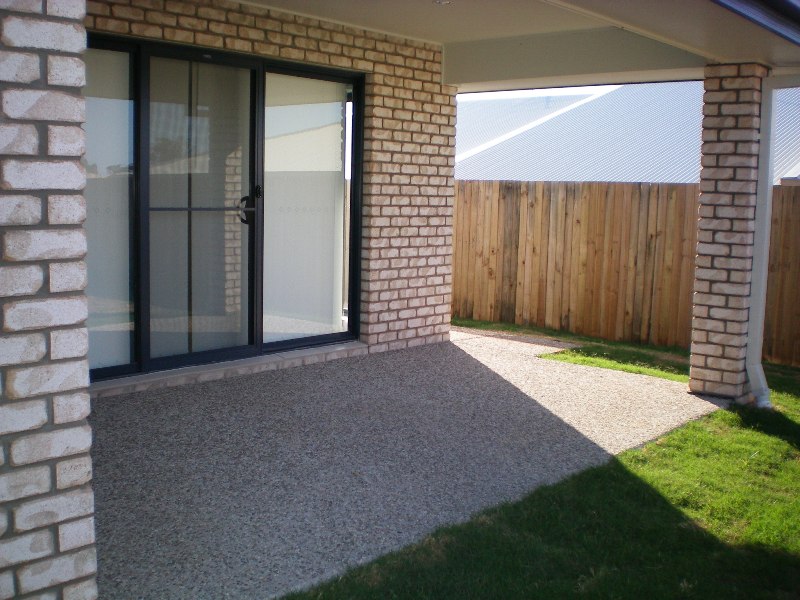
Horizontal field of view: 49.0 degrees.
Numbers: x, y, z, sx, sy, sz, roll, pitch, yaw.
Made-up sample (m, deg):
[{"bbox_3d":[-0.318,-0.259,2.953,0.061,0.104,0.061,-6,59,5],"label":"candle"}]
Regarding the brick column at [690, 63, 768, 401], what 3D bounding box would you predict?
[{"bbox_3d":[2.323,-0.464,6.125,0.348,2.277,0.348,7,9,42],"label":"brick column"}]

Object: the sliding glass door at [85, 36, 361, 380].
[{"bbox_3d":[-1.301,-0.631,6.055,0.120,2.129,2.845,7,9,42],"label":"sliding glass door"}]

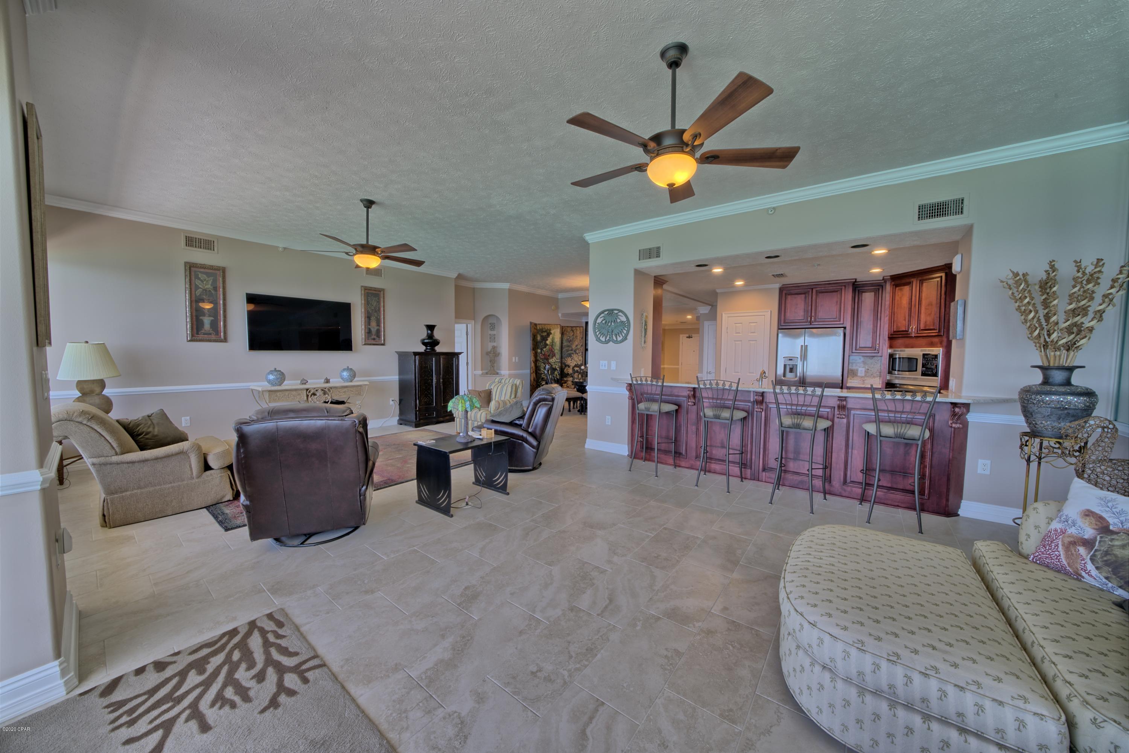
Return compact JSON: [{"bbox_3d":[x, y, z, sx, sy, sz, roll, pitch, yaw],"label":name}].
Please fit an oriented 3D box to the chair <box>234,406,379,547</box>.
[{"bbox_3d":[-1.980,0.694,3.049,0.840,1.010,0.930,-1,4,-22],"label":"chair"}]

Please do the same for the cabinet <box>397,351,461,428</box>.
[{"bbox_3d":[-2.660,0.223,7.507,0.600,1.420,1.040,3,4,39],"label":"cabinet"}]

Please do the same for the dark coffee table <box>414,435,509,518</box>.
[{"bbox_3d":[-0.959,0.898,3.578,0.530,0.540,0.710,3,4,39],"label":"dark coffee table"}]

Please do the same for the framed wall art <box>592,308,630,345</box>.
[{"bbox_3d":[0.637,-0.684,5.161,0.580,0.488,0.030,3,4,35],"label":"framed wall art"}]

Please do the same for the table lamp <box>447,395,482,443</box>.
[{"bbox_3d":[-0.932,0.374,3.538,0.325,0.470,0.325,0,4,0],"label":"table lamp"}]

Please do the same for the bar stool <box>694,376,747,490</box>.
[{"bbox_3d":[1.652,0.578,3.961,0.440,1.155,0.500,3,4,35],"label":"bar stool"}]

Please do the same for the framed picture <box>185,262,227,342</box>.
[{"bbox_3d":[-4.913,-0.994,5.172,0.035,1.059,0.409,3,4,39],"label":"framed picture"}]

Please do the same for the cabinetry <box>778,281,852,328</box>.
[{"bbox_3d":[4.161,-1.166,6.253,0.964,0.724,0.600,3,4,35],"label":"cabinetry"}]

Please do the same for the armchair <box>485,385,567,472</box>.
[{"bbox_3d":[-0.448,0.592,4.660,0.870,1.000,0.800,1,4,11],"label":"armchair"}]

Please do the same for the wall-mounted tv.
[{"bbox_3d":[-4.174,-0.820,6.029,0.060,0.836,1.424,3,4,39],"label":"wall-mounted tv"}]

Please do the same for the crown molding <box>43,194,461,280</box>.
[{"bbox_3d":[-3.940,-2.017,5.974,0.100,0.102,5.066,4,5,41],"label":"crown molding"}]

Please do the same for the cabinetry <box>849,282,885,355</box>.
[{"bbox_3d":[4.644,-0.870,5.797,0.394,1.099,0.340,3,4,36],"label":"cabinetry"}]

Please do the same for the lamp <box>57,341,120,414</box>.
[{"bbox_3d":[-5.102,0.067,4.038,0.430,0.880,0.430,4,5,41],"label":"lamp"}]

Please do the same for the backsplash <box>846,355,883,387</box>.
[{"bbox_3d":[4.890,-0.088,6.146,0.417,0.492,0.030,3,4,35],"label":"backsplash"}]

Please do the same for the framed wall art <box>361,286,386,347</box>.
[{"bbox_3d":[-3.401,-1.065,6.716,0.035,1.025,0.392,4,5,41],"label":"framed wall art"}]

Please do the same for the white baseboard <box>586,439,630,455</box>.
[{"bbox_3d":[0.599,0.997,5.319,0.671,0.135,0.020,3,4,36],"label":"white baseboard"}]

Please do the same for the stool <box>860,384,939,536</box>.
[{"bbox_3d":[2.747,0.629,3.134,0.430,1.130,0.460,2,4,35],"label":"stool"}]

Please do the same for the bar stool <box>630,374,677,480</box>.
[{"bbox_3d":[1.049,0.549,4.478,0.430,1.130,0.460,3,4,38],"label":"bar stool"}]

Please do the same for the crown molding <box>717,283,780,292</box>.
[{"bbox_3d":[3.121,-1.497,6.420,0.983,0.055,0.060,3,4,36],"label":"crown molding"}]

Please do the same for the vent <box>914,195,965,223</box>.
[{"bbox_3d":[3.250,-1.444,3.251,0.345,0.199,0.020,3,4,36],"label":"vent"}]

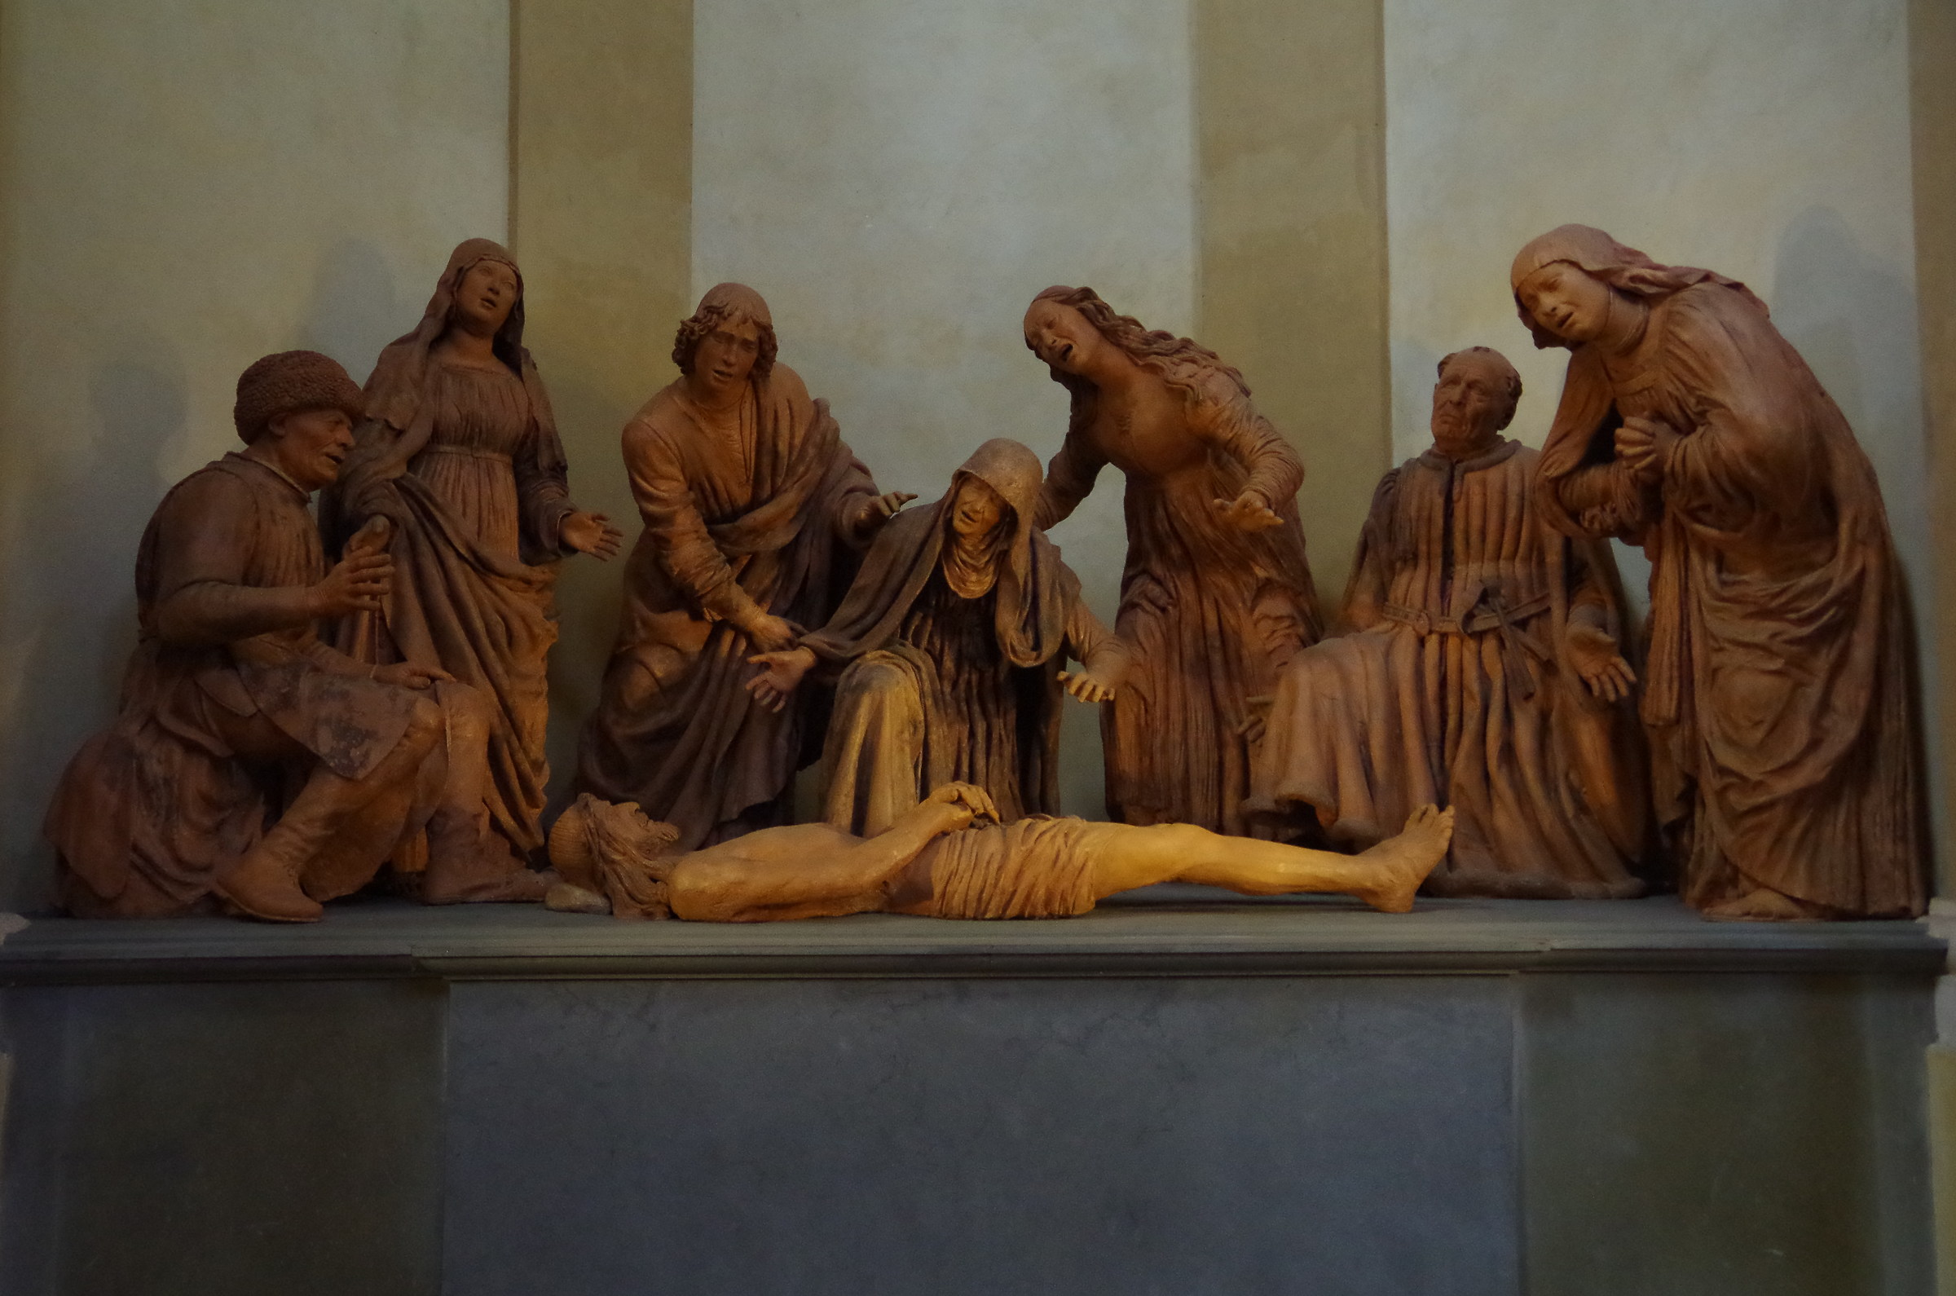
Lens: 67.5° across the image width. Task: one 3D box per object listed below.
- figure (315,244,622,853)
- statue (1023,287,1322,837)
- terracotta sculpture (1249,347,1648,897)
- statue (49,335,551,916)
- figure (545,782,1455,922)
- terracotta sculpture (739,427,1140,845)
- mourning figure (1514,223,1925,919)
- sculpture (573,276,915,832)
[{"bbox_3d":[-1.229,-0.206,3.575,0.680,1.530,0.500,1,-3,-20],"label":"figure"},{"bbox_3d":[0.491,-0.169,3.693,0.680,1.450,0.600,-1,-3,18],"label":"statue"},{"bbox_3d":[1.091,-0.072,3.387,0.840,1.220,0.740,-1,-3,18],"label":"terracotta sculpture"},{"bbox_3d":[-1.413,-0.032,3.026,0.900,1.130,0.640,-2,-3,23],"label":"statue"},{"bbox_3d":[0.041,0.391,2.924,1.770,0.260,0.480,0,-3,0],"label":"figure"},{"bbox_3d":[-0.098,0.026,3.423,0.840,1.040,0.660,-1,-3,12],"label":"terracotta sculpture"},{"bbox_3d":[1.521,-0.163,3.001,0.740,1.360,0.620,2,-4,-38],"label":"mourning figure"},{"bbox_3d":[-0.554,-0.140,3.461,0.740,1.380,0.660,1,-3,-18],"label":"sculpture"}]

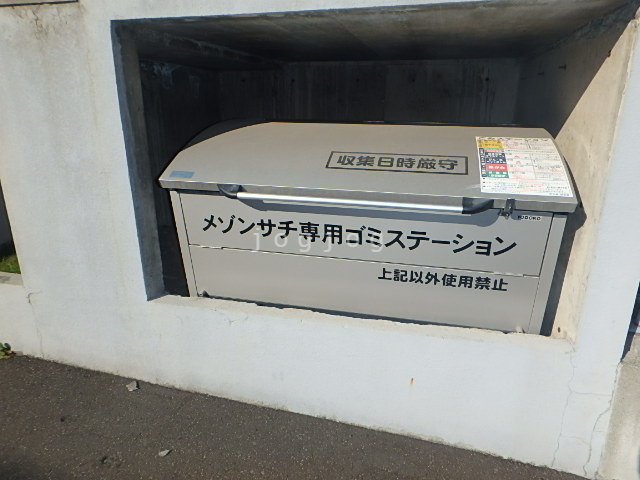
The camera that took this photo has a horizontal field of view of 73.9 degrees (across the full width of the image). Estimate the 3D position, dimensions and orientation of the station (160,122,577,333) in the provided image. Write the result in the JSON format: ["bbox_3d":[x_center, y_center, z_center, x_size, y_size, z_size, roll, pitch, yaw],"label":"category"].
[{"bbox_3d":[0.189,-0.109,2.082,1.660,0.871,0.813,4,18,13],"label":"station"}]

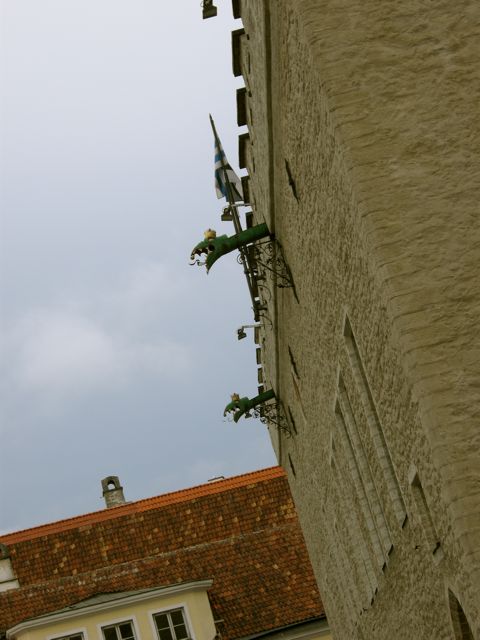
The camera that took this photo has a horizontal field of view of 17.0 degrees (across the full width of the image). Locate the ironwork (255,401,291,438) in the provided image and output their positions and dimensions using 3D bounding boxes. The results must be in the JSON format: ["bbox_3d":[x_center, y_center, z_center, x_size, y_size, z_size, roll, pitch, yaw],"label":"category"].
[{"bbox_3d":[0.956,2.857,45.500,0.820,0.950,0.180,-14,-16,-2],"label":"ironwork"}]

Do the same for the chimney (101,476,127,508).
[{"bbox_3d":[-6.130,8.433,78.500,0.950,1.500,0.930,-14,-16,-2],"label":"chimney"}]

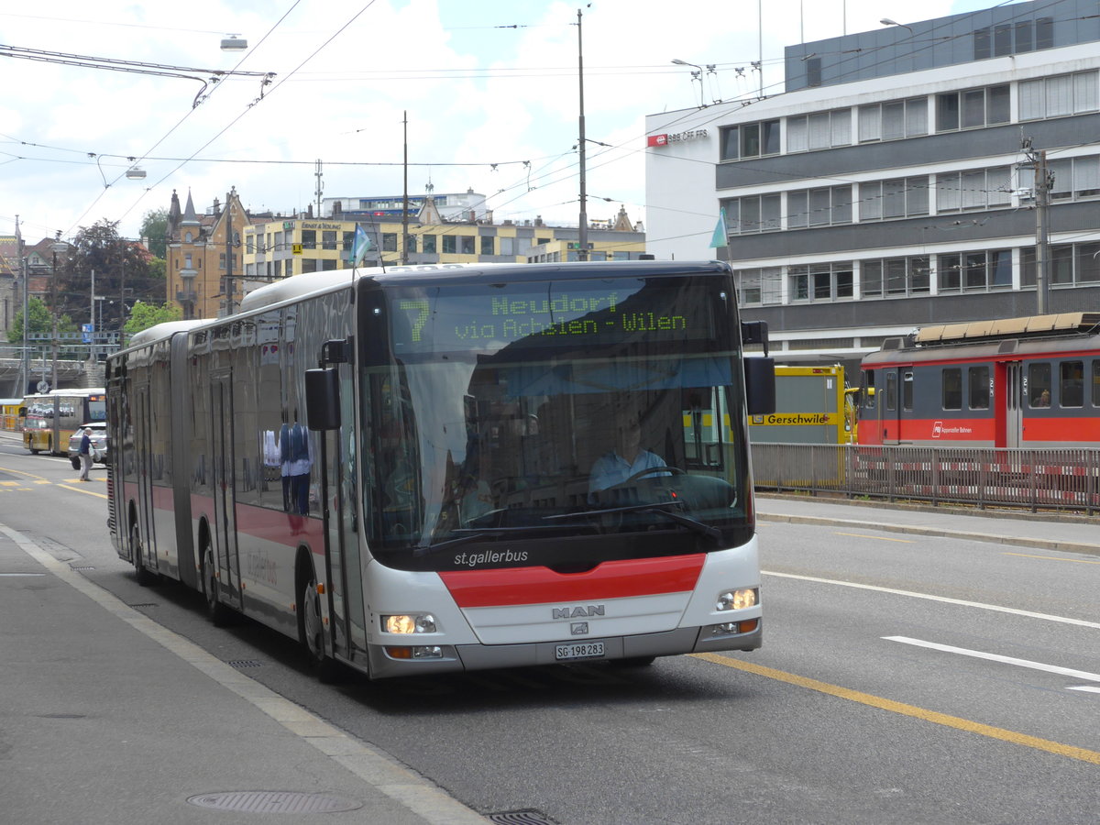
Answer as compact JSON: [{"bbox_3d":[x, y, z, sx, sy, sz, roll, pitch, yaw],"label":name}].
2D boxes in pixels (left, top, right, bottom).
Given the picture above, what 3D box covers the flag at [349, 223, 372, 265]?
[{"bbox_3d":[-1.168,-1.032,17.650,0.160,0.270,0.130,-3,1,0],"label":"flag"}]

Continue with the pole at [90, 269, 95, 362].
[{"bbox_3d":[-35.507,-7.578,222.000,0.200,7.260,0.200,0,0,-14],"label":"pole"}]

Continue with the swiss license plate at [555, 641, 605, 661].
[{"bbox_3d":[0.186,1.451,17.420,0.305,0.083,0.015,-3,1,-13],"label":"swiss license plate"}]

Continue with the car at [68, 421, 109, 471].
[{"bbox_3d":[-16.370,1.208,103.180,1.850,1.690,4.400,0,0,-8],"label":"car"}]

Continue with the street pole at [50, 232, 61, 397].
[{"bbox_3d":[-25.593,-3.582,148.000,0.240,11.010,0.240,0,0,-14],"label":"street pole"}]

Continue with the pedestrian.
[{"bbox_3d":[-14.550,1.314,89.500,0.420,1.680,0.500,0,0,-12],"label":"pedestrian"}]

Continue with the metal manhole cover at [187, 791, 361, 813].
[{"bbox_3d":[-1.146,1.623,11.900,0.735,0.035,0.735,0,0,0],"label":"metal manhole cover"}]

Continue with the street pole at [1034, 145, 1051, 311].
[{"bbox_3d":[12.099,-2.468,70.000,0.270,7.920,0.270,0,0,-14],"label":"street pole"}]

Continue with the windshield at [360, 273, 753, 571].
[{"bbox_3d":[0.036,0.065,17.665,2.420,1.810,0.420,-3,1,-13],"label":"windshield"}]

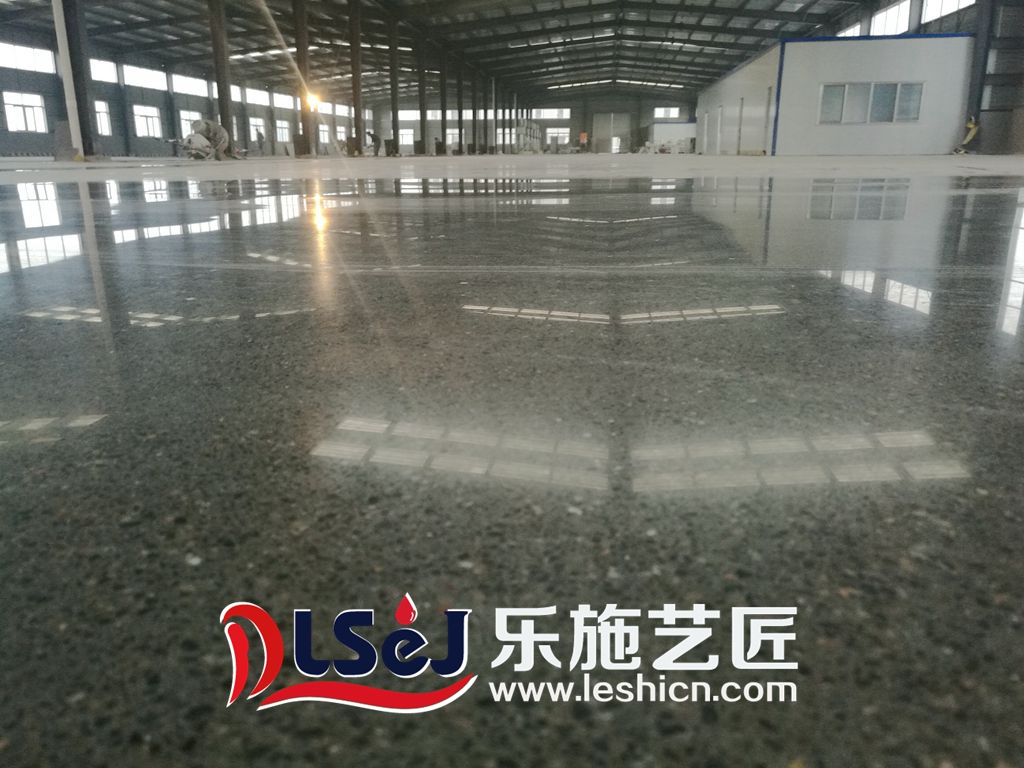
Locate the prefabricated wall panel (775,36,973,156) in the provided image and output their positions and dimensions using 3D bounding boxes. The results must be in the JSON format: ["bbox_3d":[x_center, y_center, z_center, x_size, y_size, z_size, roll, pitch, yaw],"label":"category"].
[{"bbox_3d":[10.397,-8.377,23.302,5.320,3.250,0.150,1,16,5],"label":"prefabricated wall panel"}]

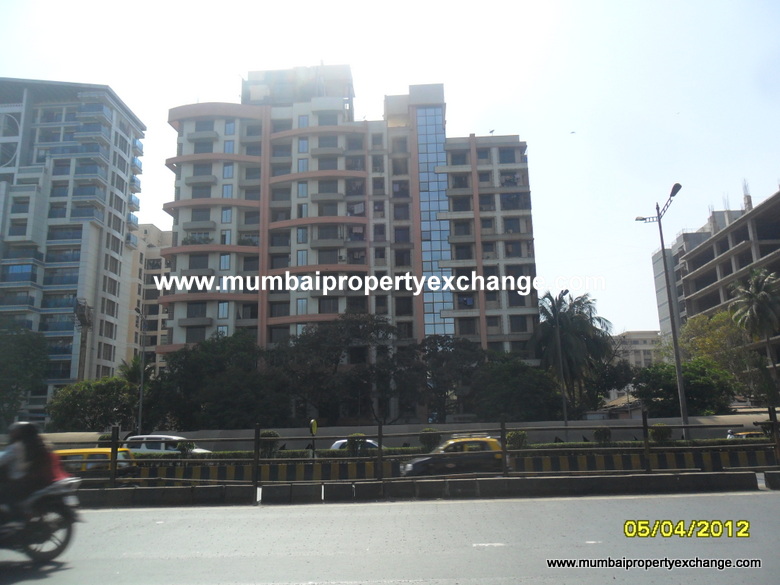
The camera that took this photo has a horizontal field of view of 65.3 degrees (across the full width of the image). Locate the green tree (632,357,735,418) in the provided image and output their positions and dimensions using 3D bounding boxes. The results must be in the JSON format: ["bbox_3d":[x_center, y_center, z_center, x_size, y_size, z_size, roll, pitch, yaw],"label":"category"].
[{"bbox_3d":[19.916,7.621,40.960,6.600,6.500,6.000,-2,-13,2],"label":"green tree"}]

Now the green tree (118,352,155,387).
[{"bbox_3d":[-21.636,9.667,51.180,3.600,9.100,3.600,-2,-13,2],"label":"green tree"}]

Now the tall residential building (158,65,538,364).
[{"bbox_3d":[-4.645,-5.193,81.034,44.000,49.200,20.000,-2,-12,2],"label":"tall residential building"}]

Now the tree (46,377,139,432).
[{"bbox_3d":[-20.929,9.112,42.546,6.100,6.300,5.600,-2,-13,2],"label":"tree"}]

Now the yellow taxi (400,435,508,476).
[{"bbox_3d":[2.237,5.797,21.059,3.520,1.630,1.520,-2,-13,2],"label":"yellow taxi"}]

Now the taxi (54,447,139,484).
[{"bbox_3d":[-10.871,6.253,21.265,3.500,1.600,1.500,-2,-13,2],"label":"taxi"}]

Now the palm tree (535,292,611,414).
[{"bbox_3d":[14.218,5.755,46.772,6.017,12.088,6.000,-2,-12,0],"label":"palm tree"}]

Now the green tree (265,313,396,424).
[{"bbox_3d":[-4.295,6.851,44.844,9.500,10.800,8.300,-2,-13,2],"label":"green tree"}]

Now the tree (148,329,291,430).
[{"bbox_3d":[-12.523,7.551,44.559,9.800,9.800,8.300,-2,-13,2],"label":"tree"}]

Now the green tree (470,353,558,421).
[{"bbox_3d":[8.721,7.888,42.454,6.300,7.000,5.800,-2,-13,2],"label":"green tree"}]

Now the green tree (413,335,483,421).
[{"bbox_3d":[4.388,7.536,44.278,5.300,8.900,5.000,-2,-13,2],"label":"green tree"}]

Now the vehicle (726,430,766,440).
[{"bbox_3d":[20.061,8.509,33.563,3.800,1.500,1.550,-2,-13,2],"label":"vehicle"}]

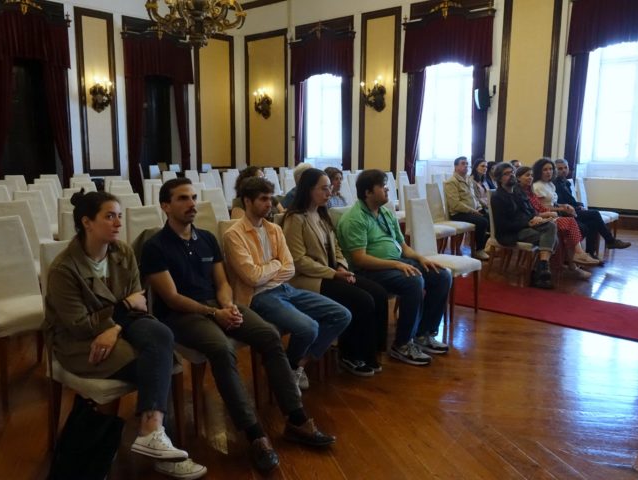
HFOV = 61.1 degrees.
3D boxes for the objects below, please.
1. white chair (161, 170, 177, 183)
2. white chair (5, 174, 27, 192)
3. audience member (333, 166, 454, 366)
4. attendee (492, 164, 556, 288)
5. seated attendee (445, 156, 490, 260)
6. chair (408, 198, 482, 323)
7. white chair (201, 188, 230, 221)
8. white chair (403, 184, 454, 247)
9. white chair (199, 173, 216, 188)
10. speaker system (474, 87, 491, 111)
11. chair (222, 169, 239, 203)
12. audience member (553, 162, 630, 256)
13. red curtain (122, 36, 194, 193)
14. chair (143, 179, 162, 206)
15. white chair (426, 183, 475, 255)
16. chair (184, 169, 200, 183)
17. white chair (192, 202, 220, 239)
[{"bbox_3d":[-2.833,-0.834,10.766,0.600,1.030,0.460,9,13,42],"label":"white chair"},{"bbox_3d":[-4.425,-0.442,8.125,0.528,1.015,0.467,9,12,40],"label":"white chair"},{"bbox_3d":[0.592,0.145,4.149,0.940,1.330,0.580,9,13,42],"label":"audience member"},{"bbox_3d":[2.345,-0.197,6.288,0.900,1.340,0.550,9,13,42],"label":"attendee"},{"bbox_3d":[2.113,-0.467,7.748,0.780,1.390,0.500,9,13,42],"label":"seated attendee"},{"bbox_3d":[1.096,0.161,4.816,0.528,1.015,0.467,9,12,40],"label":"chair"},{"bbox_3d":[-0.966,-0.014,5.753,0.528,1.015,0.467,9,12,40],"label":"white chair"},{"bbox_3d":[1.440,-0.185,7.106,0.600,1.030,0.460,9,13,42],"label":"white chair"},{"bbox_3d":[-1.982,-0.721,10.135,0.600,1.030,0.460,9,13,42],"label":"white chair"},{"bbox_3d":[3.465,-2.994,11.466,0.304,0.467,0.304,-11,11,-8],"label":"speaker system"},{"bbox_3d":[-1.606,-0.808,10.680,0.600,1.030,0.460,9,13,42],"label":"chair"},{"bbox_3d":[3.516,-0.383,7.130,1.137,1.370,0.558,9,12,40],"label":"audience member"},{"bbox_3d":[-4.343,-3.224,14.975,0.280,4.340,2.080,9,13,42],"label":"red curtain"},{"bbox_3d":[-2.271,-0.344,7.841,0.600,1.030,0.460,9,13,42],"label":"chair"},{"bbox_3d":[1.794,-0.241,7.469,0.600,1.030,0.460,9,13,42],"label":"white chair"},{"bbox_3d":[-2.312,-0.821,10.517,0.528,1.015,0.467,9,12,40],"label":"chair"},{"bbox_3d":[-0.793,0.229,4.308,0.528,1.015,0.467,9,12,40],"label":"white chair"}]

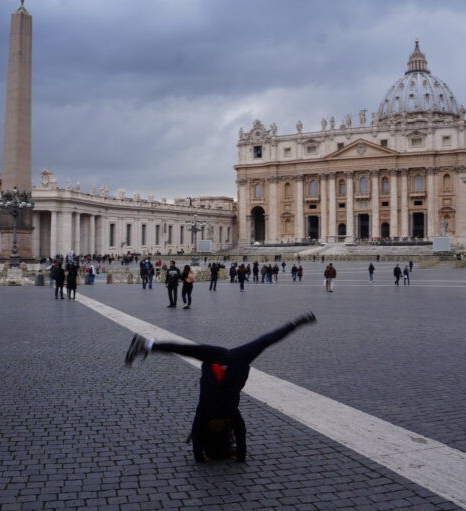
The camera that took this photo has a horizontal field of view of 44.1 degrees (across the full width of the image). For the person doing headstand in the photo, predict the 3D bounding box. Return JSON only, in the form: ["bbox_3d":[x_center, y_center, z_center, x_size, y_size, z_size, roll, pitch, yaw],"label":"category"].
[{"bbox_3d":[-0.100,1.043,4.620,1.530,1.200,0.520,0,-1,0],"label":"person doing headstand"}]

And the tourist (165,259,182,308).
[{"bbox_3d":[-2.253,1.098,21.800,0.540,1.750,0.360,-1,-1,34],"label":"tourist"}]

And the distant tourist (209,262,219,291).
[{"bbox_3d":[-1.113,1.315,35.200,0.520,1.720,0.400,0,-1,6],"label":"distant tourist"}]

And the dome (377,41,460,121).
[{"bbox_3d":[117.629,-108.752,365.000,50.500,53.500,50.500,0,-1,27],"label":"dome"}]

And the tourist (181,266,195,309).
[{"bbox_3d":[-1.670,1.190,21.600,0.420,1.640,0.460,0,-1,21],"label":"tourist"}]

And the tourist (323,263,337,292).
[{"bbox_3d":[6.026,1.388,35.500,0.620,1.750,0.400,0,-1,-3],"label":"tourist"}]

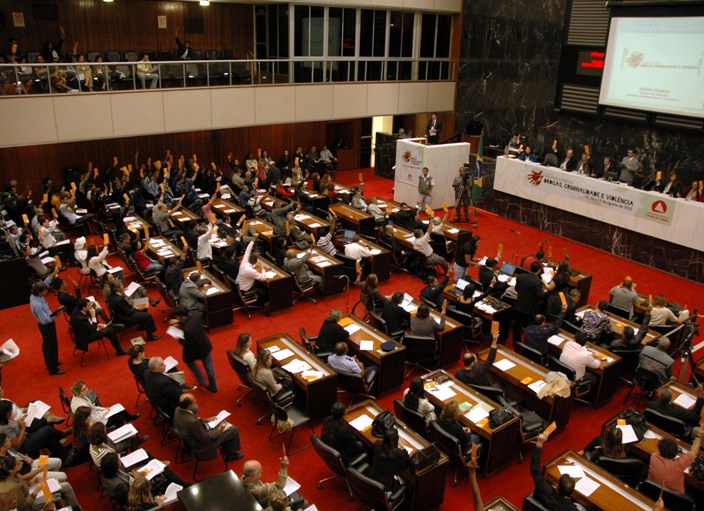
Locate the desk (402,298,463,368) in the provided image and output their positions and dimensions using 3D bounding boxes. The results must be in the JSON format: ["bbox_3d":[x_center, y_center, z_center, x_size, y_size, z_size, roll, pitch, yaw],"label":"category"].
[{"bbox_3d":[1.382,1.478,11.342,0.563,0.735,1.578,-13,25,-33],"label":"desk"}]

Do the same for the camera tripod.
[{"bbox_3d":[3.779,-1.770,19.061,0.900,1.500,0.850,9,22,19],"label":"camera tripod"}]

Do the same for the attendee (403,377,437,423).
[{"bbox_3d":[1.076,2.316,8.730,0.780,1.240,0.530,-14,26,-34],"label":"attendee"}]

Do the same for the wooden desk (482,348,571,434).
[{"bbox_3d":[2.802,2.212,9.507,0.570,0.760,1.530,-14,27,-35],"label":"wooden desk"}]

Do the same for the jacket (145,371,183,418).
[{"bbox_3d":[-2.752,2.006,8.526,0.560,0.660,0.450,22,29,40],"label":"jacket"}]

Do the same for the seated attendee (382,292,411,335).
[{"bbox_3d":[0.902,1.320,11.301,0.800,1.220,0.550,-16,27,-37],"label":"seated attendee"}]

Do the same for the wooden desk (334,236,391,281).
[{"bbox_3d":[0.261,0.043,15.162,0.560,0.764,1.596,-15,27,-36],"label":"wooden desk"}]

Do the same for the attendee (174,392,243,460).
[{"bbox_3d":[-1.904,2.351,7.850,0.880,1.270,0.550,-10,23,-26],"label":"attendee"}]

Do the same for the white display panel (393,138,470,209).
[{"bbox_3d":[3.065,-3.154,21.935,2.230,2.339,1.645,-10,23,-30],"label":"white display panel"}]

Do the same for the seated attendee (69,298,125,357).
[{"bbox_3d":[-4.827,1.333,10.870,0.920,1.240,0.560,-14,26,-34],"label":"seated attendee"}]

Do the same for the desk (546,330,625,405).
[{"bbox_3d":[3.861,1.883,10.156,0.570,0.725,1.550,-13,25,-32],"label":"desk"}]

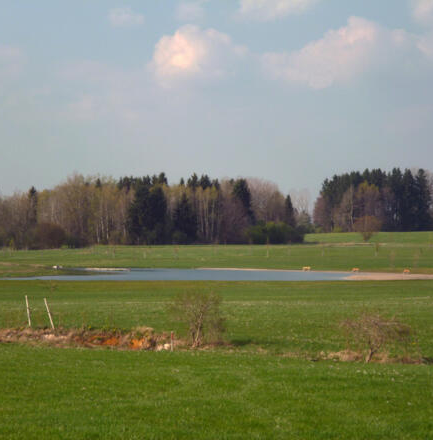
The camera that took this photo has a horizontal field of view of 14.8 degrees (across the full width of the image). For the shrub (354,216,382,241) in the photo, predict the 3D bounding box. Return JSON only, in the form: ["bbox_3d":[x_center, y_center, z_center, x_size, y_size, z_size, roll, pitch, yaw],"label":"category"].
[{"bbox_3d":[40.897,2.573,450.000,7.584,7.042,7.584,0,-1,0],"label":"shrub"}]

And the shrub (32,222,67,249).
[{"bbox_3d":[-45.733,4.245,455.000,9.859,7.120,8.873,0,-1,0],"label":"shrub"}]

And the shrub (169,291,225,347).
[{"bbox_3d":[-0.755,3.952,66.000,2.224,2.304,2.113,0,-1,0],"label":"shrub"}]

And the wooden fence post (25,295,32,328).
[{"bbox_3d":[-8.034,3.910,71.000,0.100,1.430,0.100,-7,-1,0],"label":"wooden fence post"}]

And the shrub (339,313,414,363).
[{"bbox_3d":[5.778,4.243,60.000,2.528,1.806,2.401,0,-1,0],"label":"shrub"}]

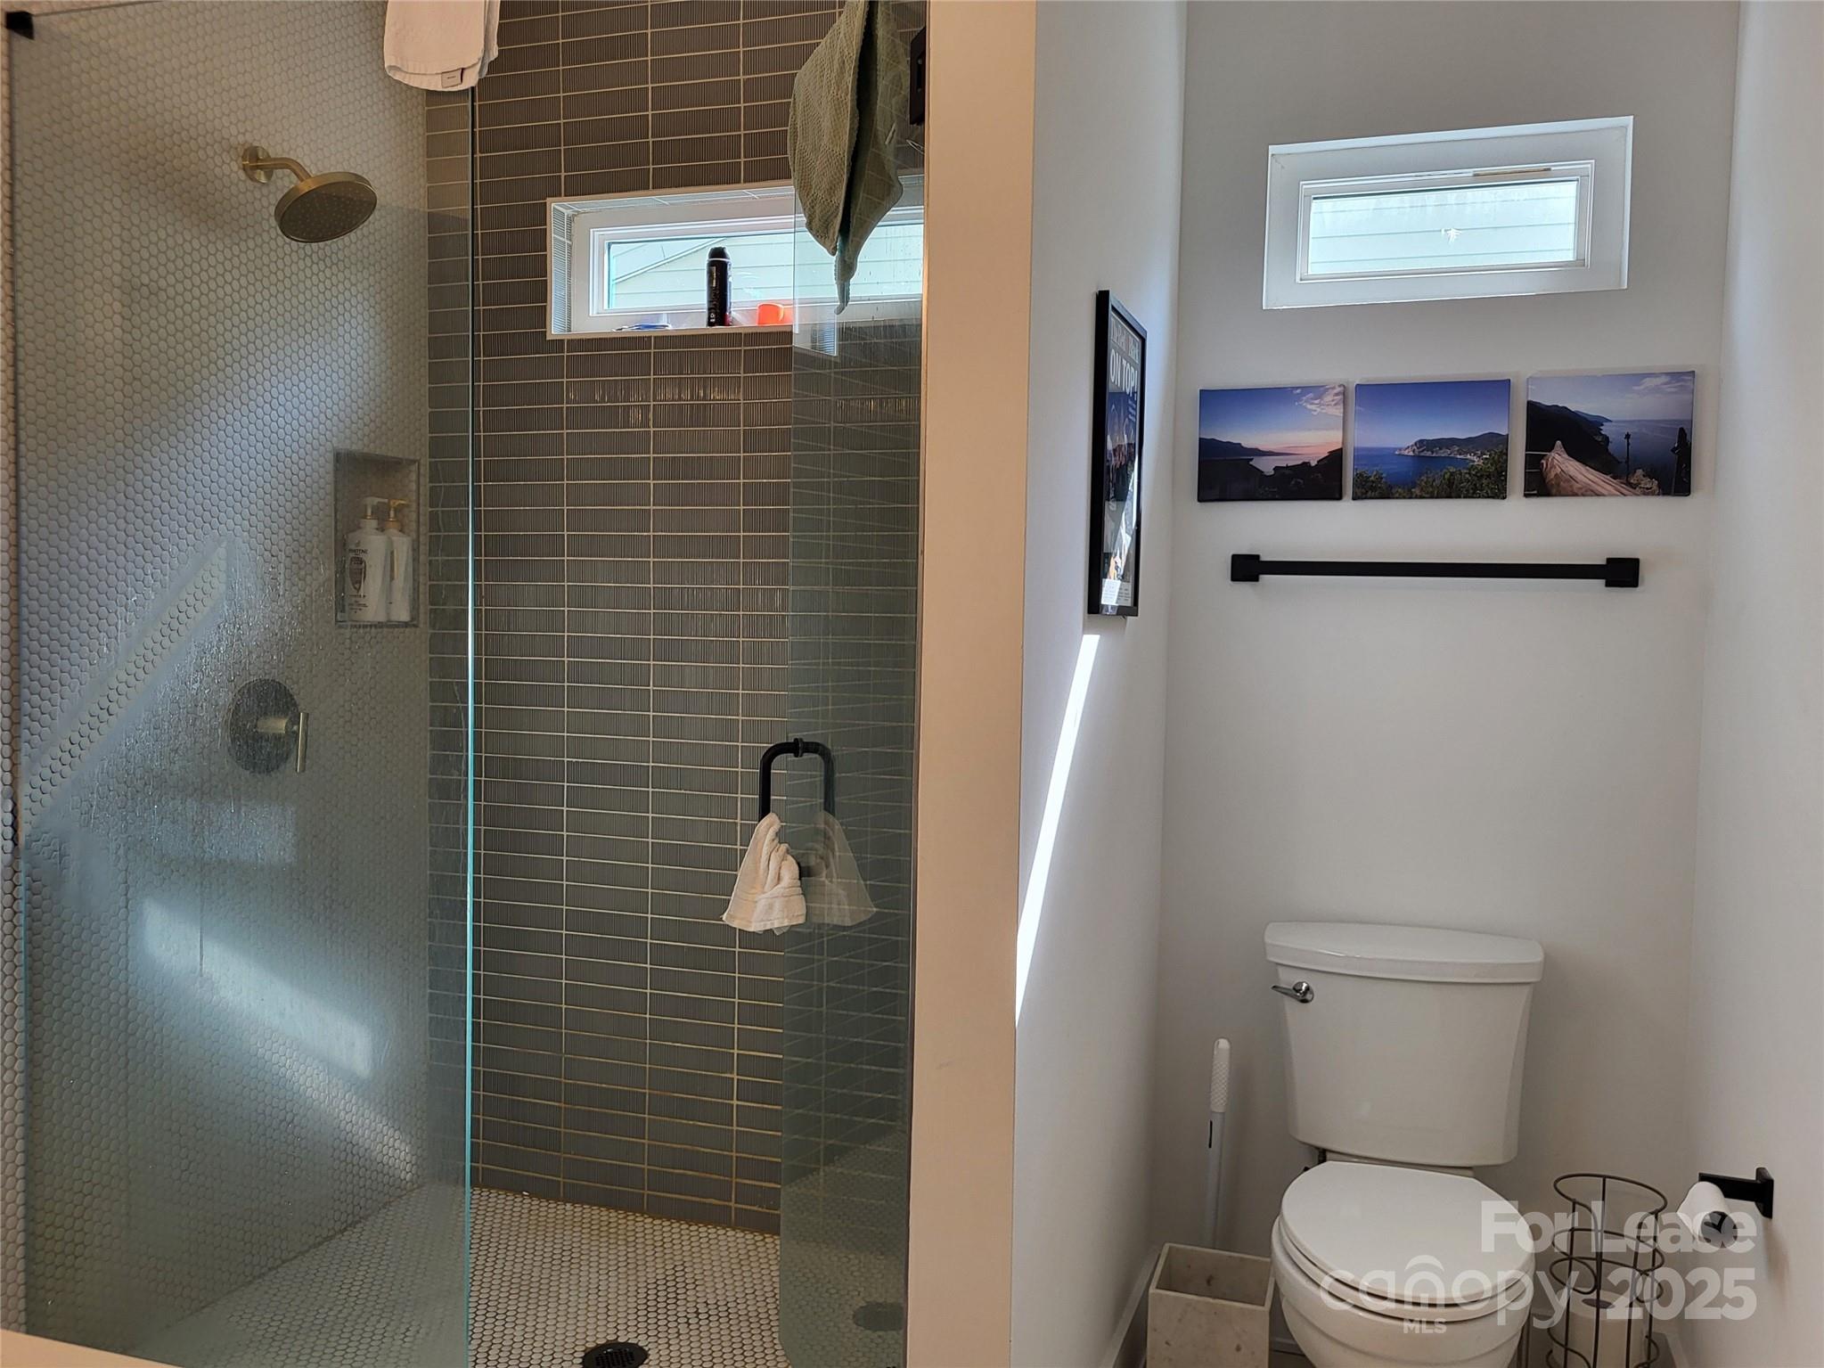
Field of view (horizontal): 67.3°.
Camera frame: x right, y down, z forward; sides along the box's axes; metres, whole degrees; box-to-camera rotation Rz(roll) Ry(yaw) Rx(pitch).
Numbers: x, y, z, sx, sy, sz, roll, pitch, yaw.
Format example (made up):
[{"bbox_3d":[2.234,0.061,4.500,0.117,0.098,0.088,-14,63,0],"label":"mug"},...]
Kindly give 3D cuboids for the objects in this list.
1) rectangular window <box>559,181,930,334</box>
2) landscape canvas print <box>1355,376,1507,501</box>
[{"bbox_3d":[-0.332,-0.859,2.799,0.885,0.290,0.100,2,3,17],"label":"rectangular window"},{"bbox_3d":[0.901,-0.421,2.384,0.254,0.203,0.030,2,3,17],"label":"landscape canvas print"}]

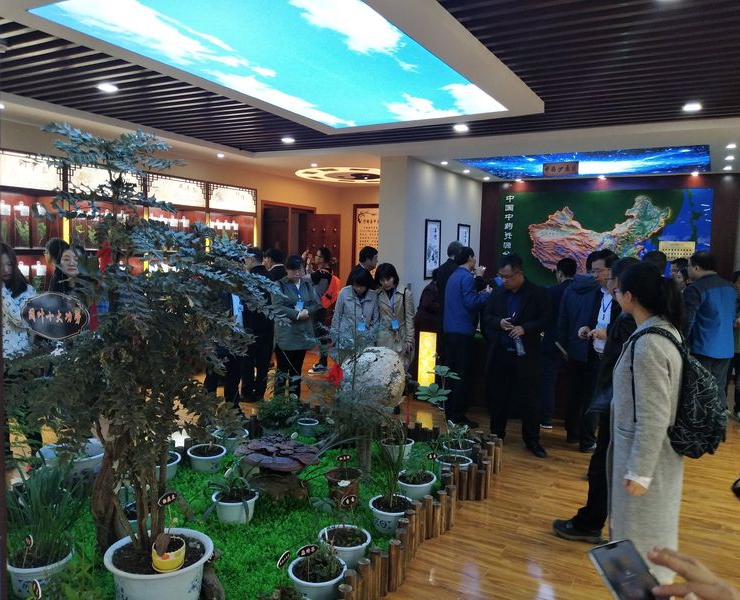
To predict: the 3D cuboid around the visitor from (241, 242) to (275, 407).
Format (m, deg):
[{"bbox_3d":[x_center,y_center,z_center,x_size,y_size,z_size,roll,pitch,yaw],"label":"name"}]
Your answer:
[{"bbox_3d":[-1.190,0.274,6.300,0.330,1.644,0.470,6,6,41],"label":"visitor"}]

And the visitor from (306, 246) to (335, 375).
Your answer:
[{"bbox_3d":[-0.654,0.134,8.520,0.500,1.752,0.460,1,4,-5],"label":"visitor"}]

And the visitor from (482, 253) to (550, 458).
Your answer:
[{"bbox_3d":[1.298,0.450,5.273,0.550,1.706,0.380,3,5,22],"label":"visitor"}]

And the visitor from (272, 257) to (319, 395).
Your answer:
[{"bbox_3d":[-0.828,0.325,6.629,0.480,1.637,0.340,0,4,-16],"label":"visitor"}]

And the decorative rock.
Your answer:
[{"bbox_3d":[0.037,0.638,4.950,0.540,0.500,0.460,2,5,0],"label":"decorative rock"}]

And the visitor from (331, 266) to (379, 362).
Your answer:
[{"bbox_3d":[-0.164,0.411,6.406,0.460,1.535,0.400,0,4,-21],"label":"visitor"}]

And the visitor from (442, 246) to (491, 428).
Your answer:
[{"bbox_3d":[0.900,0.348,5.850,0.420,1.722,0.460,-2,6,-37],"label":"visitor"}]

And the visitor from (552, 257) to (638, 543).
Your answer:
[{"bbox_3d":[1.444,0.592,3.532,0.500,1.686,0.480,4,5,30],"label":"visitor"}]

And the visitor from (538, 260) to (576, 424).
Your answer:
[{"bbox_3d":[1.916,0.422,6.033,0.500,1.686,0.400,0,4,-20],"label":"visitor"}]

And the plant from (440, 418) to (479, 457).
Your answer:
[{"bbox_3d":[0.713,1.132,4.754,0.290,0.370,0.290,4,5,30],"label":"plant"}]

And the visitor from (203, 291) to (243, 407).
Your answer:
[{"bbox_3d":[-1.489,0.258,6.150,0.360,1.680,0.470,6,6,41],"label":"visitor"}]

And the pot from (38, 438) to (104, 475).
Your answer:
[{"bbox_3d":[-1.929,1.113,3.897,0.466,0.280,0.466,2,5,0],"label":"pot"}]

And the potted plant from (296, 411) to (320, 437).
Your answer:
[{"bbox_3d":[-0.555,1.123,5.445,0.210,0.225,0.210,2,4,0],"label":"potted plant"}]

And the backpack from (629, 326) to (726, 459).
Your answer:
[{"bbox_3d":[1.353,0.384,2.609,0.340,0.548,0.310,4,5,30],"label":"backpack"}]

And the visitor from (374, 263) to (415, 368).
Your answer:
[{"bbox_3d":[0.238,0.411,5.850,0.460,1.550,0.320,3,5,6],"label":"visitor"}]

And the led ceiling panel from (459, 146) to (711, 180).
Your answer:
[{"bbox_3d":[2.650,-1.667,7.357,2.649,0.070,1.918,4,5,30],"label":"led ceiling panel"}]

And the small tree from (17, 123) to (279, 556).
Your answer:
[{"bbox_3d":[-0.998,0.177,2.694,1.100,1.860,1.000,2,5,0],"label":"small tree"}]

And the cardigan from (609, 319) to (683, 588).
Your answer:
[{"bbox_3d":[1.201,0.643,2.599,0.320,1.165,0.450,4,5,30],"label":"cardigan"}]

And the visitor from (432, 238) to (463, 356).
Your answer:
[{"bbox_3d":[0.886,0.281,6.300,0.380,1.781,0.480,-2,6,-37],"label":"visitor"}]

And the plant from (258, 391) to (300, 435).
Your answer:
[{"bbox_3d":[-0.792,0.976,5.258,0.370,0.400,0.370,2,5,0],"label":"plant"}]

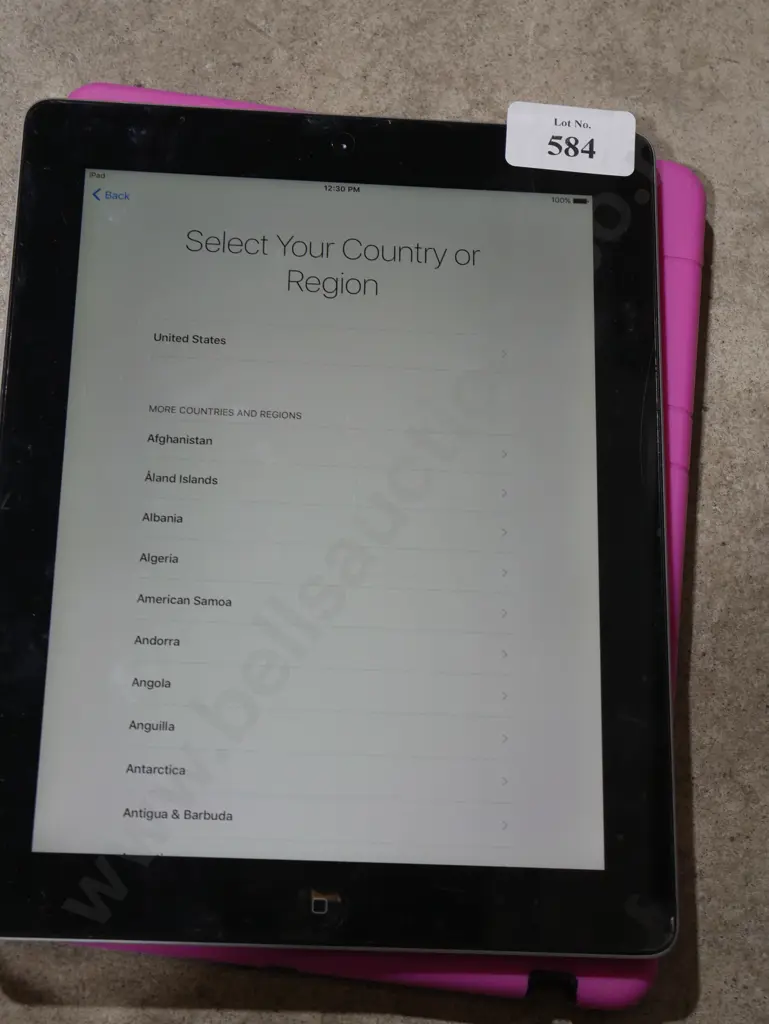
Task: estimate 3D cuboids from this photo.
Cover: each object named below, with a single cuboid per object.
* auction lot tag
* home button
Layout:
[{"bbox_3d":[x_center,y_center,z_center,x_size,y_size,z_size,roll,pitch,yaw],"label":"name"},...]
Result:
[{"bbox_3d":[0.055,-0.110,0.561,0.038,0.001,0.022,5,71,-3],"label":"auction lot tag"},{"bbox_3d":[-0.016,0.101,0.484,0.011,0.002,0.011,2,71,-4],"label":"home button"}]

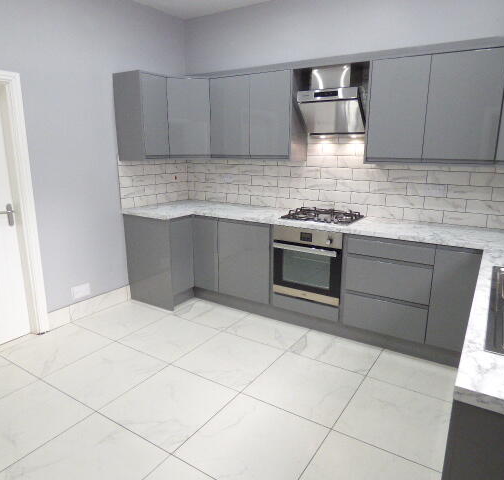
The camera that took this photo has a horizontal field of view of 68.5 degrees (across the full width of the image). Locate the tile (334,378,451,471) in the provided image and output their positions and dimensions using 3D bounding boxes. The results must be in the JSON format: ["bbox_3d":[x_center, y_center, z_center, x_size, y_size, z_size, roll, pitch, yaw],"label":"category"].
[{"bbox_3d":[0.849,1.010,2.080,0.600,0.010,0.600,8,15,32],"label":"tile"}]

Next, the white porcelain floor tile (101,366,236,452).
[{"bbox_3d":[-0.469,0.967,2.196,0.586,0.012,0.601,9,15,31],"label":"white porcelain floor tile"}]

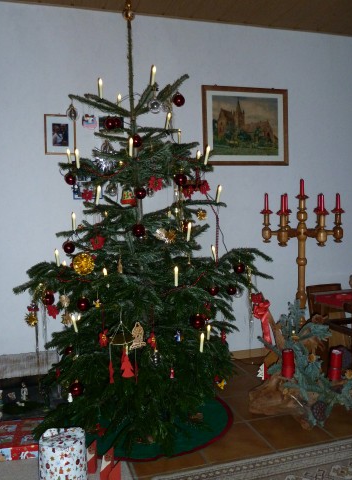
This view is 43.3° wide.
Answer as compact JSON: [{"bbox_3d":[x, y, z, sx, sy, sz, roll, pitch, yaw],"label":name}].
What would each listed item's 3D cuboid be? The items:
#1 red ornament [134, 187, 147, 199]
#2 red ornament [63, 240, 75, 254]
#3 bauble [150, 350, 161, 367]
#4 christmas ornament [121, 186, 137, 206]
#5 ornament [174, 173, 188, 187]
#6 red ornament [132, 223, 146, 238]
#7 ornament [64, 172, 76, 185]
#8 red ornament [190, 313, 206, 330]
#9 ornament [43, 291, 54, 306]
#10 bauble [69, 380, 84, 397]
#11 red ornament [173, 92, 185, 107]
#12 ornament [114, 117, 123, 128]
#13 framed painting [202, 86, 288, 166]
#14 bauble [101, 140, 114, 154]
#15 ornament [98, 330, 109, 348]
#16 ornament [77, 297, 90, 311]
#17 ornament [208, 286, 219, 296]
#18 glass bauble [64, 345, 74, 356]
[{"bbox_3d":[-0.181,-0.240,2.260,0.060,0.064,0.060,-2,3,-4],"label":"red ornament"},{"bbox_3d":[-0.550,0.040,2.290,0.060,0.066,0.060,-2,3,-15],"label":"red ornament"},{"bbox_3d":[-0.091,0.537,2.000,0.054,0.070,0.054,-2,3,-15],"label":"bauble"},{"bbox_3d":[-0.244,-0.224,2.280,0.080,0.096,0.080,-3,2,-17],"label":"christmas ornament"},{"bbox_3d":[0.019,-0.280,2.060,0.060,0.066,0.060,-2,3,-15],"label":"ornament"},{"bbox_3d":[-0.178,-0.048,2.130,0.061,0.065,0.061,-2,3,-5],"label":"red ornament"},{"bbox_3d":[-0.561,-0.326,2.360,0.060,0.066,0.060,-2,3,-15],"label":"ornament"},{"bbox_3d":[0.095,0.353,1.900,0.063,0.068,0.063,-1,4,3],"label":"red ornament"},{"bbox_3d":[-0.651,0.303,2.270,0.061,0.064,0.061,-3,4,-16],"label":"ornament"},{"bbox_3d":[-0.468,0.709,2.100,0.060,0.066,0.060,-2,3,-15],"label":"bauble"},{"bbox_3d":[0.015,-0.703,2.230,0.061,0.065,0.061,-2,3,1],"label":"red ornament"},{"bbox_3d":[-0.346,-0.686,2.600,0.060,0.066,0.060,-2,3,-15],"label":"ornament"},{"bbox_3d":[0.529,-0.834,3.268,0.690,0.566,0.028,-3,4,-17],"label":"framed painting"},{"bbox_3d":[-0.356,-0.481,2.320,0.063,0.078,0.063,-2,4,-8],"label":"bauble"},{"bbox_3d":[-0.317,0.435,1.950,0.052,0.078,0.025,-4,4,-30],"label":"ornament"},{"bbox_3d":[-0.455,0.316,2.180,0.061,0.064,0.061,-2,4,-12],"label":"ornament"},{"bbox_3d":[0.206,0.276,2.380,0.061,0.064,0.061,-1,4,5],"label":"ornament"},{"bbox_3d":[-0.586,0.614,2.450,0.060,0.066,0.060,-2,3,-15],"label":"glass bauble"}]

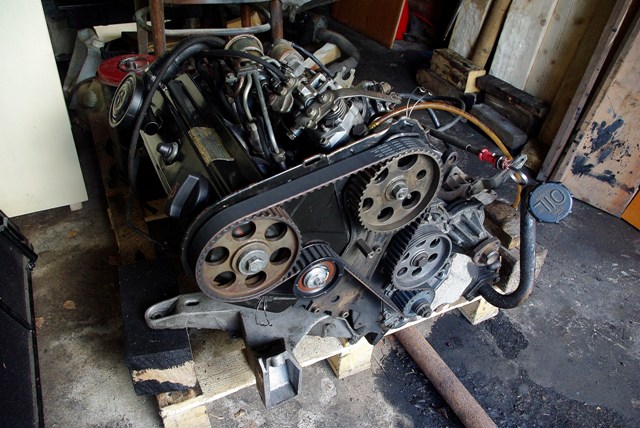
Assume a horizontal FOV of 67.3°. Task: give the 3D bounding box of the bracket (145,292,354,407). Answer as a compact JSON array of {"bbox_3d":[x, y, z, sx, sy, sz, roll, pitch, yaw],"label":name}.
[{"bbox_3d":[-0.092,0.190,0.725,0.318,0.110,0.145,-7,30,-16],"label":"bracket"}]

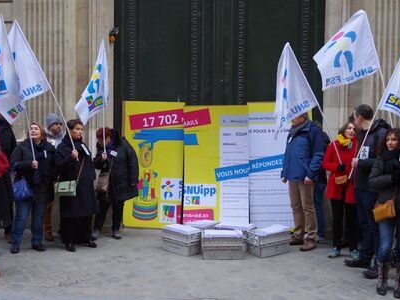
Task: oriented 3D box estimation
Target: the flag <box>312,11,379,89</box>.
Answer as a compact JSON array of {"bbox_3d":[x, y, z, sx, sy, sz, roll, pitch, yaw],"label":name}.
[{"bbox_3d":[1.807,-1.227,5.550,0.820,0.967,0.220,1,2,9],"label":"flag"}]

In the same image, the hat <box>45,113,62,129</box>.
[{"bbox_3d":[-2.047,-0.413,6.300,0.240,0.210,0.210,2,3,40],"label":"hat"}]

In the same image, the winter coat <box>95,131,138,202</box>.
[{"bbox_3d":[-1.153,0.236,6.250,0.600,0.970,0.450,2,2,34],"label":"winter coat"}]

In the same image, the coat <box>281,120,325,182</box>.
[{"bbox_3d":[1.380,0.013,6.000,0.380,0.830,0.560,-1,3,-38],"label":"coat"}]

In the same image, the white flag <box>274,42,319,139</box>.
[{"bbox_3d":[1.125,-0.701,5.300,0.520,1.108,0.260,1,2,9],"label":"white flag"}]

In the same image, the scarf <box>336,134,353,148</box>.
[{"bbox_3d":[1.750,-0.103,5.450,0.230,0.166,0.200,0,2,-6],"label":"scarf"}]

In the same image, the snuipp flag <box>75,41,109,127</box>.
[{"bbox_3d":[-1.476,-0.936,6.150,0.460,1.170,0.200,0,2,-6],"label":"snuipp flag"}]

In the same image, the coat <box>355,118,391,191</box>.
[{"bbox_3d":[1.978,0.051,5.100,0.400,0.820,0.520,-1,2,-30],"label":"coat"}]

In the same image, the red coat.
[{"bbox_3d":[1.711,0.257,5.500,0.460,0.826,0.350,0,2,-6],"label":"red coat"}]

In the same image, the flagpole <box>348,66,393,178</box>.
[{"bbox_3d":[1.851,-0.331,4.800,0.025,1.369,0.025,22,0,0],"label":"flagpole"}]

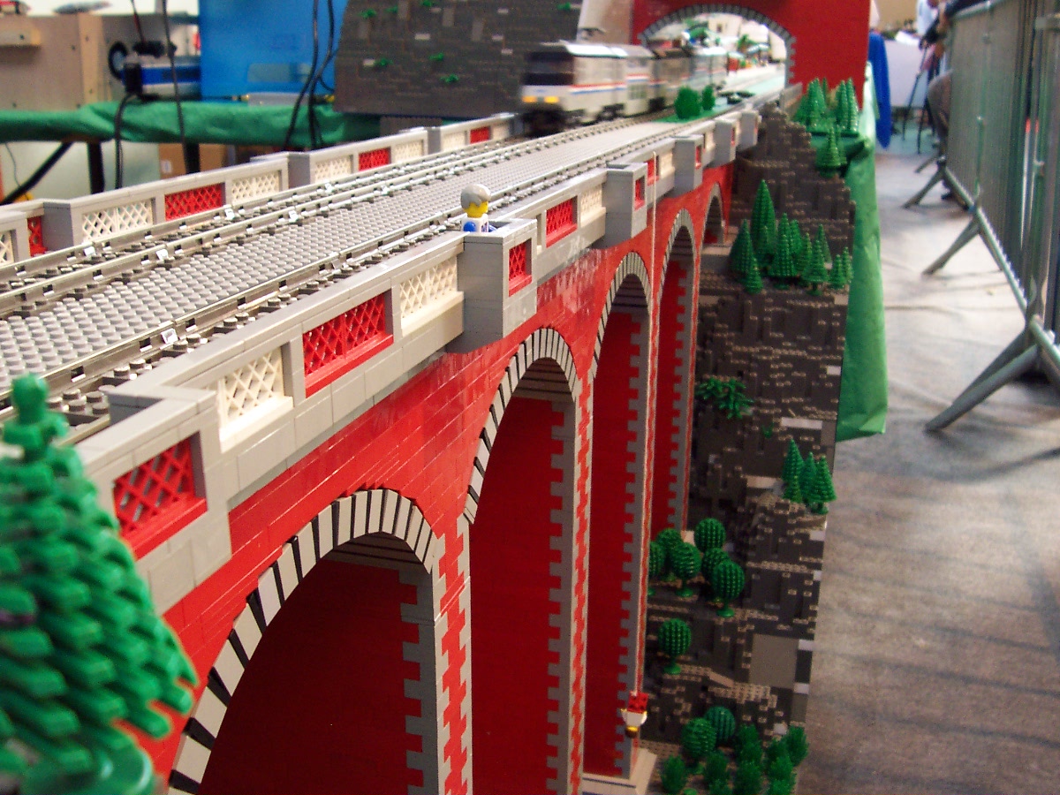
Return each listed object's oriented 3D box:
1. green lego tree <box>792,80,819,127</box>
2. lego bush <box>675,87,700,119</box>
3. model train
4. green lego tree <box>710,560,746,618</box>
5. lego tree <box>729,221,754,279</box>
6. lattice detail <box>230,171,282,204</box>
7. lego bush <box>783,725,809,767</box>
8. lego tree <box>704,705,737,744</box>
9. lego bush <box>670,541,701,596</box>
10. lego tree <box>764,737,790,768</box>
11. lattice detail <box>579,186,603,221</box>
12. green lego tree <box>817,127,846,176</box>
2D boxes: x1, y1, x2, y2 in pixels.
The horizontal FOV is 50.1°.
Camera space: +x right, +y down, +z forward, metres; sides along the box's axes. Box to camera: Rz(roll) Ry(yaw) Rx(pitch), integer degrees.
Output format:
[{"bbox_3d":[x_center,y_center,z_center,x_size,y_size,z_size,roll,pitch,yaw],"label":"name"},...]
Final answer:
[{"bbox_3d":[0.362,-0.386,1.490,0.034,0.064,0.034,5,18,15],"label":"green lego tree"},{"bbox_3d":[0.217,-0.406,1.560,0.036,0.043,0.036,0,17,0],"label":"lego bush"},{"bbox_3d":[0.208,-0.515,1.801,0.052,0.093,1.408,5,18,15],"label":"model train"},{"bbox_3d":[0.202,0.193,1.153,0.034,0.057,0.034,0,17,0],"label":"green lego tree"},{"bbox_3d":[0.253,-0.175,1.350,0.033,0.065,0.033,5,18,15],"label":"lego tree"},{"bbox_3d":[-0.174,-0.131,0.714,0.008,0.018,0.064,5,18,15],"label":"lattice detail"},{"bbox_3d":[0.267,0.351,1.140,0.025,0.041,0.025,5,18,15],"label":"lego bush"},{"bbox_3d":[0.197,0.347,1.173,0.034,0.057,0.034,0,17,0],"label":"lego tree"},{"bbox_3d":[0.159,0.176,1.163,0.034,0.057,0.034,0,17,0],"label":"lego bush"},{"bbox_3d":[0.230,0.334,1.055,0.026,0.040,0.026,5,18,15],"label":"lego tree"},{"bbox_3d":[0.033,-0.111,0.645,0.008,0.019,0.064,5,18,15],"label":"lattice detail"},{"bbox_3d":[0.372,-0.304,1.400,0.034,0.063,0.034,5,18,15],"label":"green lego tree"}]

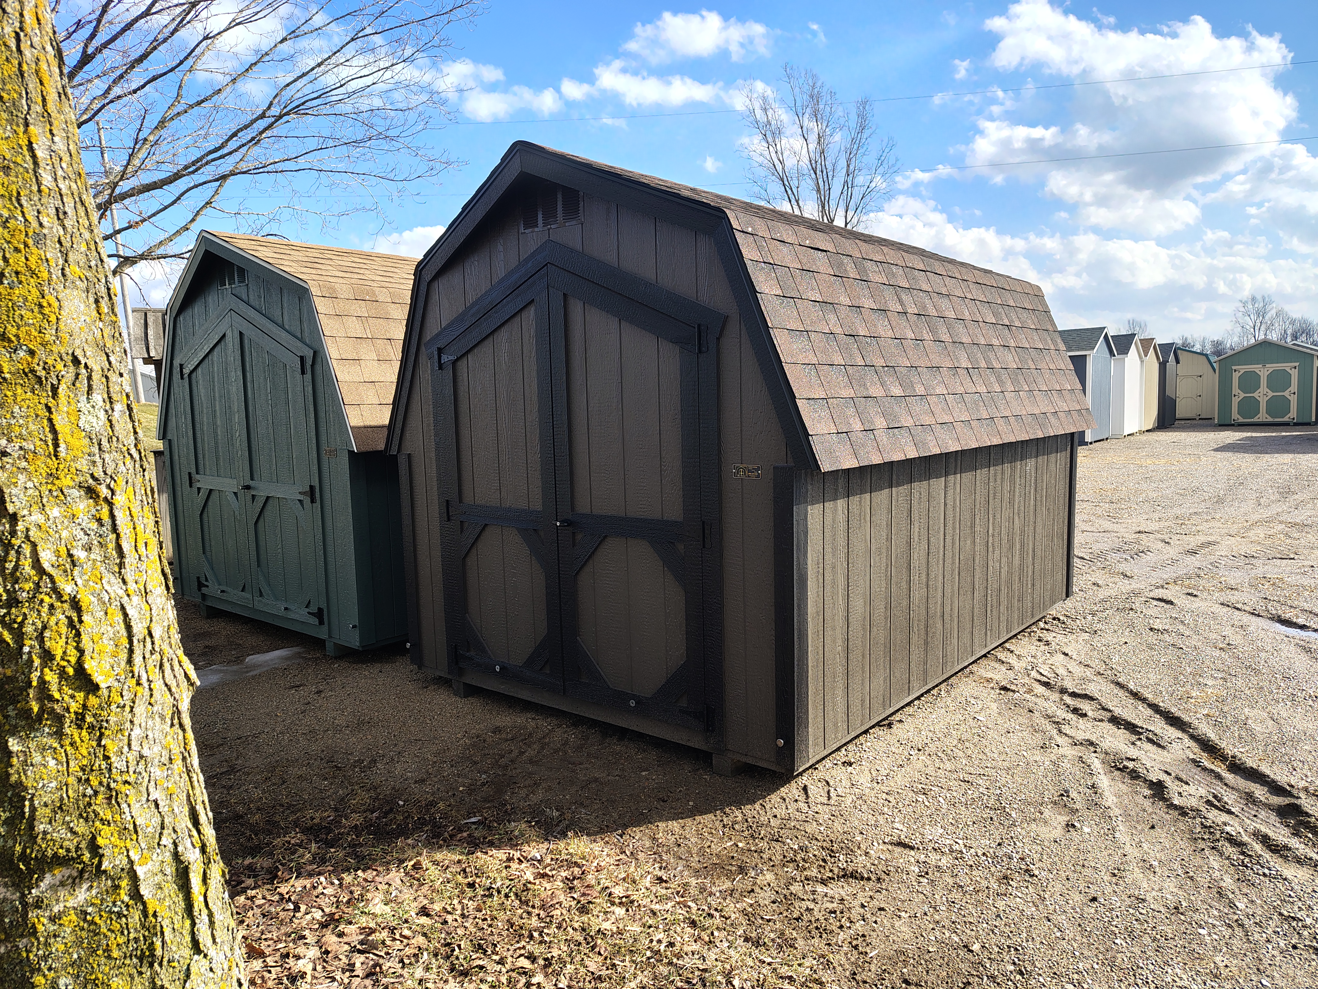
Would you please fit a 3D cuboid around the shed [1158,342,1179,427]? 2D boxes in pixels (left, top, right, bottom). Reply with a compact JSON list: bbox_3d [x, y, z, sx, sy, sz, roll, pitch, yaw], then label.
[{"bbox_3d":[18.358,-4.246,36.246,3.700,3.207,2.295,2,7,38],"label":"shed"}]

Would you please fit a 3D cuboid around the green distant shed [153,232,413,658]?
[{"bbox_3d":[-1.731,-0.516,7.046,2.617,2.597,3.300,4,9,39],"label":"green distant shed"}]

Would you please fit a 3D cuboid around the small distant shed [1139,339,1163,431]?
[{"bbox_3d":[15.935,-3.883,33.177,3.700,3.247,2.600,2,7,38],"label":"small distant shed"}]

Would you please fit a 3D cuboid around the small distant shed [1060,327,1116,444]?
[{"bbox_3d":[11.406,-3.200,27.440,3.700,3.315,2.834,2,7,38],"label":"small distant shed"}]

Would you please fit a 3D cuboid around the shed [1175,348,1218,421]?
[{"bbox_3d":[24.526,-5.177,42.754,3.250,3.373,3.900,2,7,38],"label":"shed"}]

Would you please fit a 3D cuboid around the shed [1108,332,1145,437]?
[{"bbox_3d":[13.967,-3.580,30.685,3.700,3.264,2.546,2,7,38],"label":"shed"}]

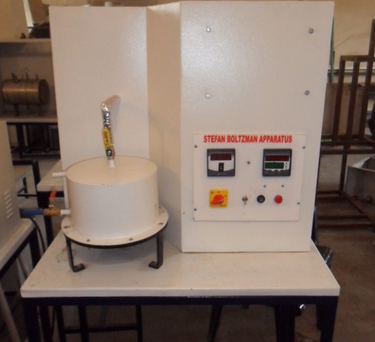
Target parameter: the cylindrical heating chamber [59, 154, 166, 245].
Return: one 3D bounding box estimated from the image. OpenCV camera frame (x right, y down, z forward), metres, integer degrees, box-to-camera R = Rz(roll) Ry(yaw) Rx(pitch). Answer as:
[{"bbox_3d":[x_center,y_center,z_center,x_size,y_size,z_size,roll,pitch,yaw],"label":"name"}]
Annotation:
[{"bbox_3d":[-0.187,0.062,1.018,0.280,0.142,0.280,0,16,-1],"label":"cylindrical heating chamber"}]

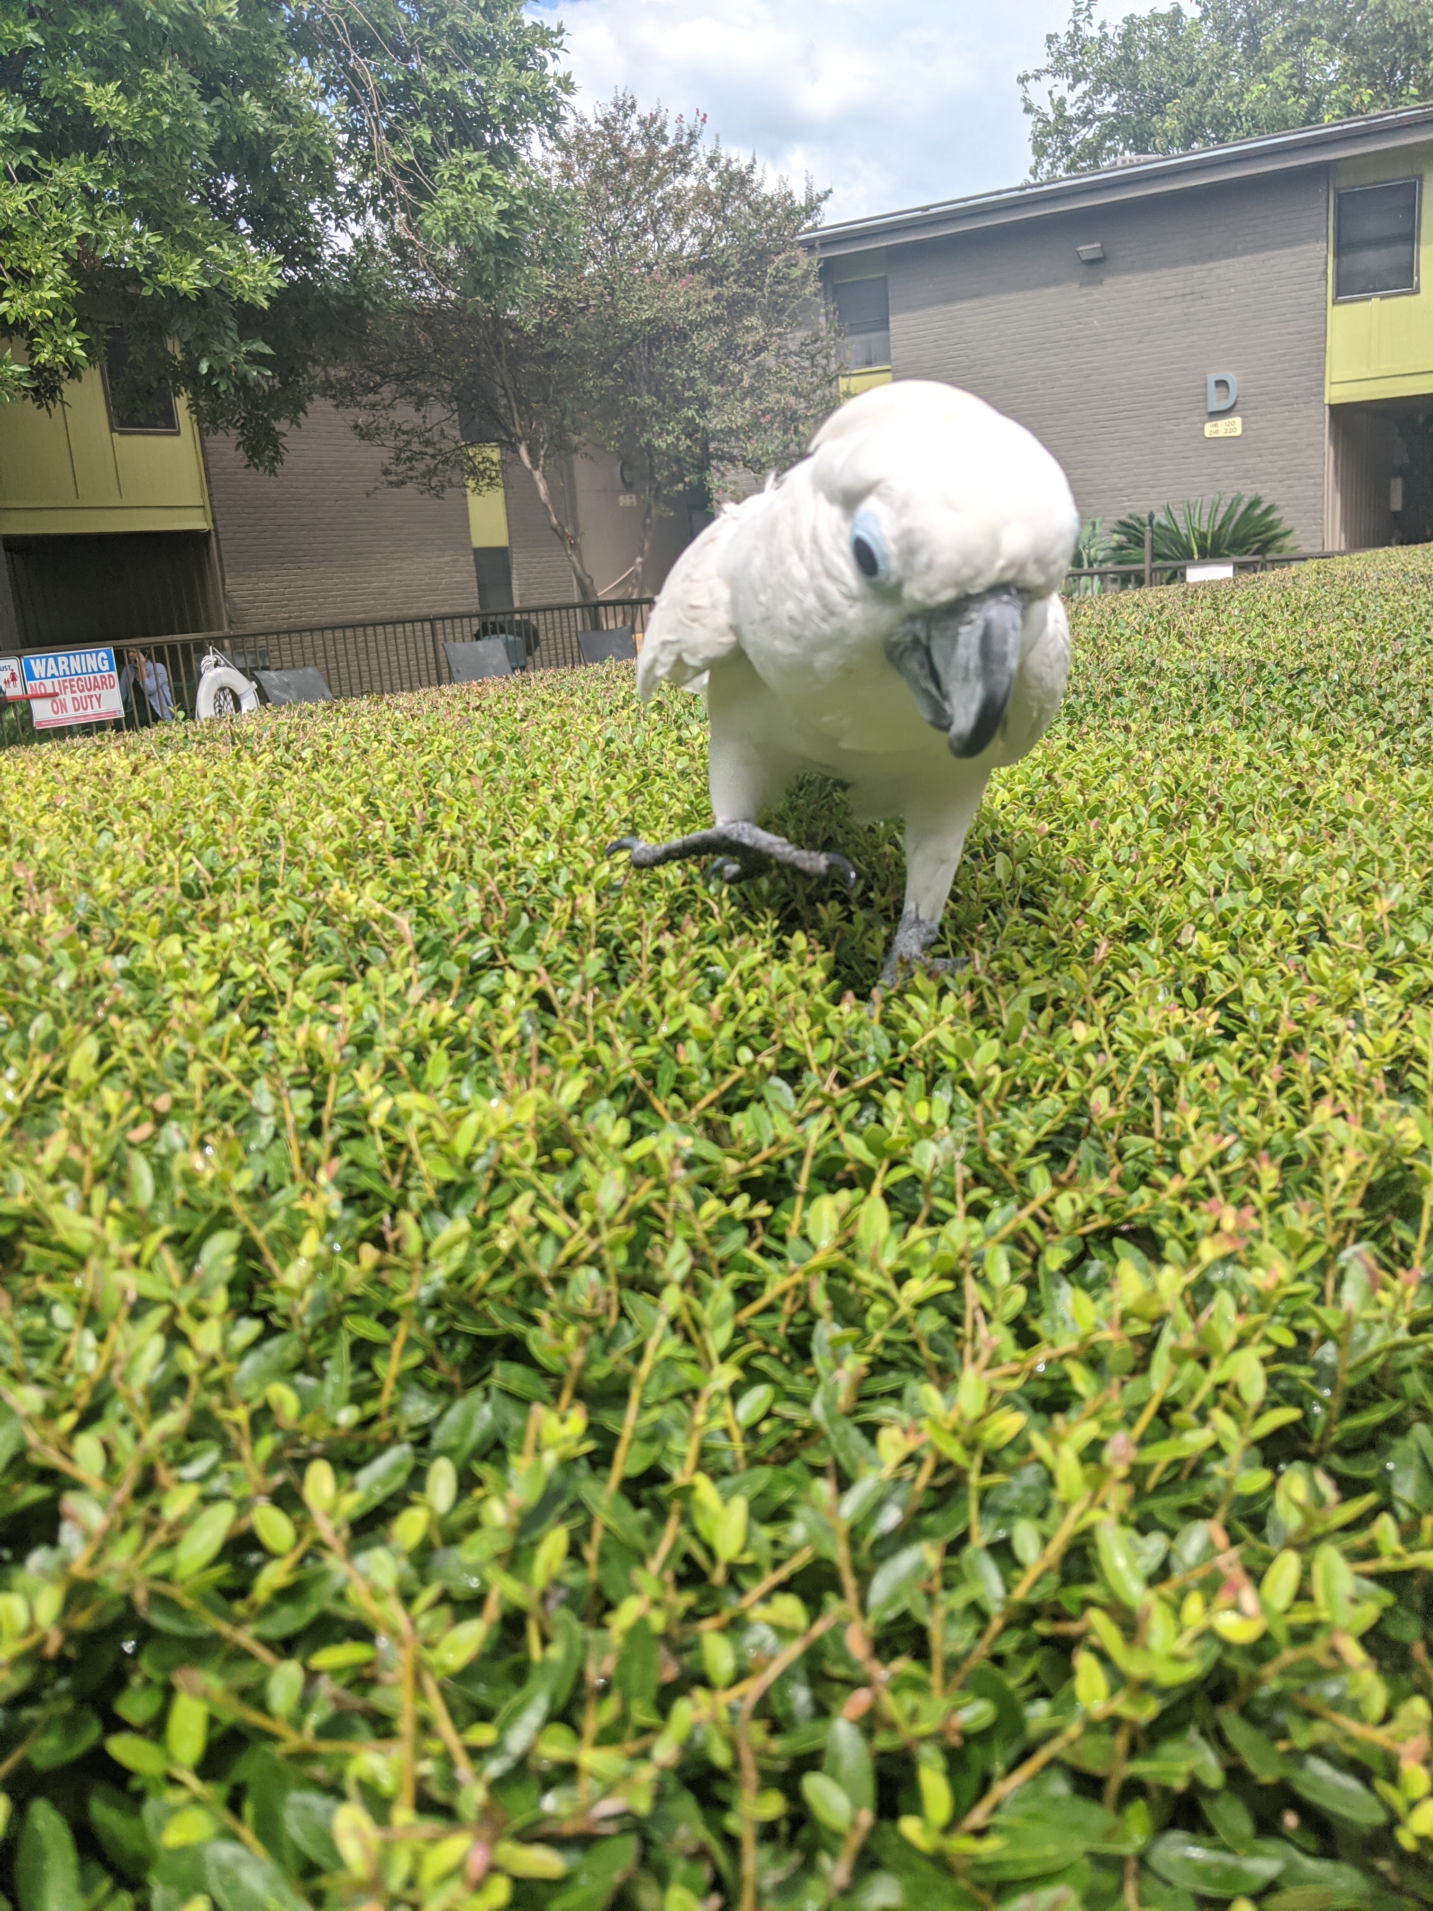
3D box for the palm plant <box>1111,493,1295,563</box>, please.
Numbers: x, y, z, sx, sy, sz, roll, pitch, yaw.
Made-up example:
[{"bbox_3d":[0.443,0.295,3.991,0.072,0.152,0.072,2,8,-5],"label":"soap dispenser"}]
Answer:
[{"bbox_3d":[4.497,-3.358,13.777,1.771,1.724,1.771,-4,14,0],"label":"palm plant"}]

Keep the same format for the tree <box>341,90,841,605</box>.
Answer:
[{"bbox_3d":[-1.341,-5.776,16.358,5.487,6.617,5.048,-4,14,0],"label":"tree"}]

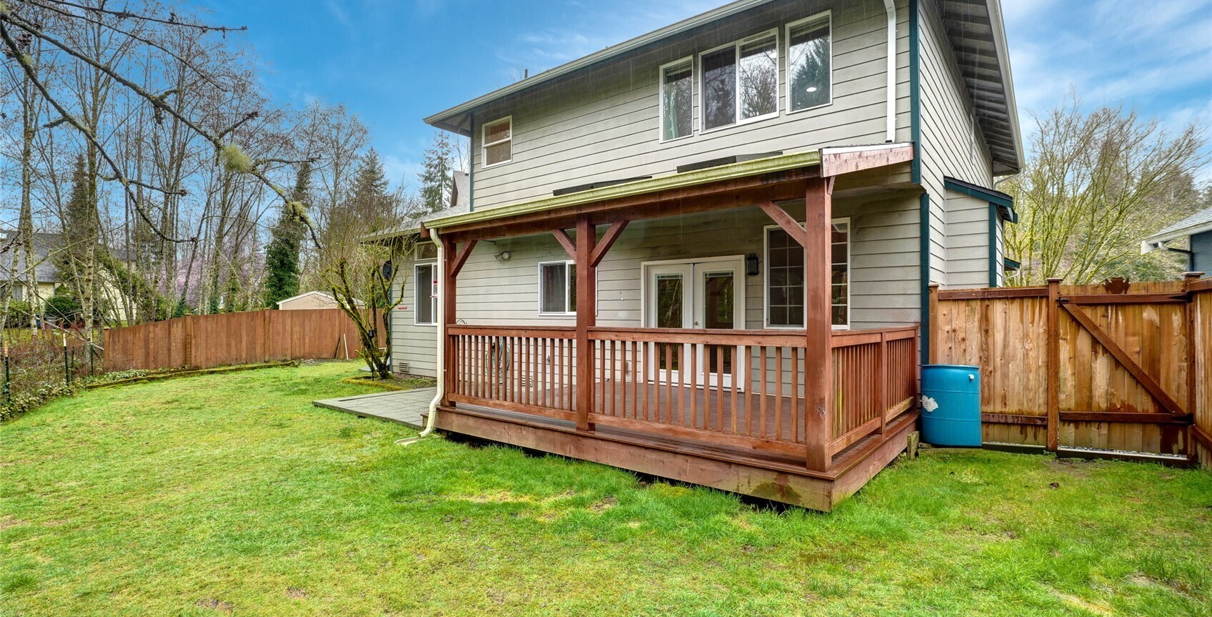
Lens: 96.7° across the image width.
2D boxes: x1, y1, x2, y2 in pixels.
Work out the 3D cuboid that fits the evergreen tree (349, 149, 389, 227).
[{"bbox_3d":[-16.668,-4.647,38.000,4.500,13.290,4.500,0,-1,0],"label":"evergreen tree"}]

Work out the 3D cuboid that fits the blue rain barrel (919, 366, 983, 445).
[{"bbox_3d":[4.061,1.122,6.343,0.600,0.876,0.600,0,-1,38],"label":"blue rain barrel"}]

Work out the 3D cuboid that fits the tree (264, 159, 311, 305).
[{"bbox_3d":[-16.540,-2.842,28.000,2.700,9.480,2.700,0,-1,0],"label":"tree"}]

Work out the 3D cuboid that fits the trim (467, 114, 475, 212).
[{"bbox_3d":[-2.853,-2.792,11.448,0.100,2.600,0.050,0,-1,38],"label":"trim"}]

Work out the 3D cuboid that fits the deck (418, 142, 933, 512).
[{"bbox_3d":[0.794,-0.181,6.689,4.950,3.450,4.050,0,-1,38],"label":"deck"}]

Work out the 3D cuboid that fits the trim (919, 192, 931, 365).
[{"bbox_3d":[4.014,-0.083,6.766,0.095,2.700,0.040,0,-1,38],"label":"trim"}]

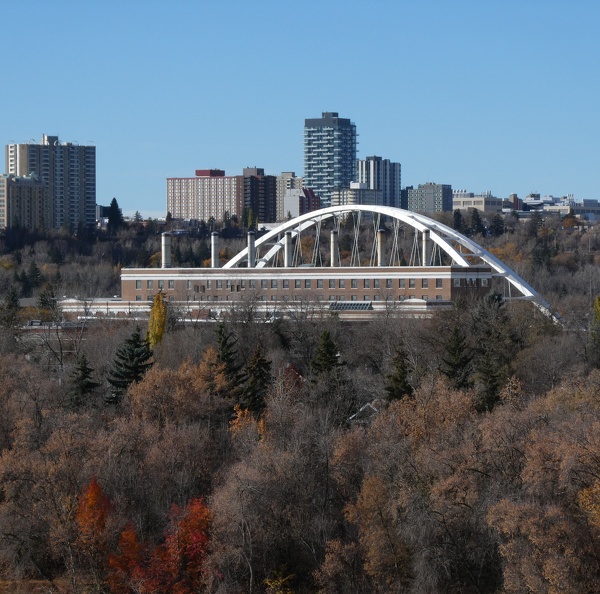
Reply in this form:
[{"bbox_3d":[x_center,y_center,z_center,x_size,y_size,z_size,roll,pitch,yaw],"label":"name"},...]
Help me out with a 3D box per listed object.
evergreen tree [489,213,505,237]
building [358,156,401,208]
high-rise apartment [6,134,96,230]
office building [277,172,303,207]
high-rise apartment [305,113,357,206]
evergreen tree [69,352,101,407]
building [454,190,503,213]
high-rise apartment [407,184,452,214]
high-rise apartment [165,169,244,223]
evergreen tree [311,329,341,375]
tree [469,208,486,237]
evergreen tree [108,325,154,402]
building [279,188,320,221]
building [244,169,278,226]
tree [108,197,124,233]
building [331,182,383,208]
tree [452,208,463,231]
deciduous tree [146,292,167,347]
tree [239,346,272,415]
[{"bbox_3d":[117.860,-43.090,1959.850,9.580,14.980,9.580,0,0,0],"label":"evergreen tree"},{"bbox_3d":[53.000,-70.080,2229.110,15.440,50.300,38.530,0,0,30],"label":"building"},{"bbox_3d":[-147.620,-65.810,1939.170,47.540,58.260,23.850,0,0,-37],"label":"high-rise apartment"},{"bbox_3d":[-6.440,-75.420,2480.000,20.000,38.000,17.000,0,0,34],"label":"office building"},{"bbox_3d":[22.610,-94.870,2425.000,28.000,83.500,24.000,0,0,34],"label":"high-rise apartment"},{"bbox_3d":[-36.830,15.160,560.060,5.650,11.300,5.650,0,0,0],"label":"evergreen tree"},{"bbox_3d":[138.580,-71.030,2540.000,30.000,21.000,28.000,0,1,35],"label":"building"},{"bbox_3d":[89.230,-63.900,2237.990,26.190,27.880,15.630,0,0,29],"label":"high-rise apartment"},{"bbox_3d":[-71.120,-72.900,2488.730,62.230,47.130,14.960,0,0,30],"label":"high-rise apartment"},{"bbox_3d":[4.450,11.000,560.000,5.000,11.040,5.000,0,0,0],"label":"evergreen tree"},{"bbox_3d":[106.180,-44.290,1959.850,10.180,17.370,10.180,0,0,0],"label":"tree"},{"bbox_3d":[-26.420,10.950,510.000,6.700,12.860,6.700,0,0,0],"label":"evergreen tree"},{"bbox_3d":[1.050,-62.370,2280.000,14.000,26.000,25.000,0,1,35],"label":"building"},{"bbox_3d":[-30.010,-70.500,2310.000,16.500,40.000,26.500,0,0,31],"label":"building"},{"bbox_3d":[-100.950,-44.560,1800.000,8.200,20.910,8.200,0,0,0],"label":"tree"},{"bbox_3d":[41.270,-67.570,2390.000,21.000,32.000,35.000,0,1,35],"label":"building"},{"bbox_3d":[94.200,-44.890,1959.840,6.290,16.170,6.290,0,0,0],"label":"tree"},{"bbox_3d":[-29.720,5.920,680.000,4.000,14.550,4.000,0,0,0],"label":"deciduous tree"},{"bbox_3d":[-6.940,13.480,510.000,5.500,12.400,5.500,0,1,0],"label":"tree"}]

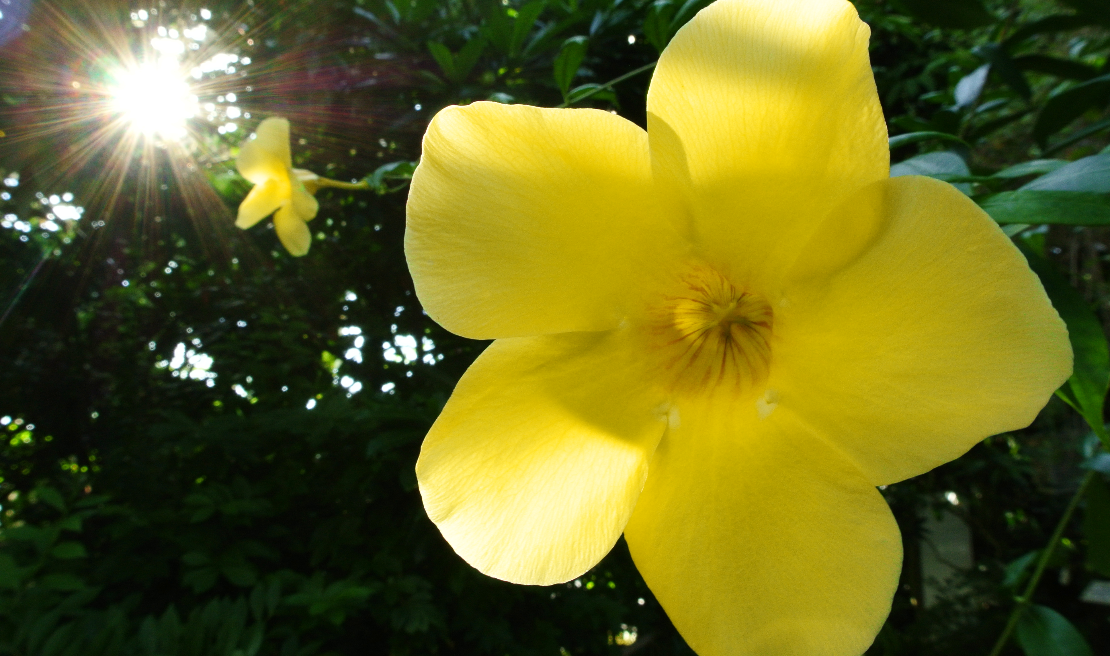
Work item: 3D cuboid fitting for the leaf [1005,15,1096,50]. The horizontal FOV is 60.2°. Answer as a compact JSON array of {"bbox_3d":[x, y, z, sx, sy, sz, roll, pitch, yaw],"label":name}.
[{"bbox_3d":[0.439,-0.263,0.850,0.082,0.027,0.030,-12,0,30],"label":"leaf"}]

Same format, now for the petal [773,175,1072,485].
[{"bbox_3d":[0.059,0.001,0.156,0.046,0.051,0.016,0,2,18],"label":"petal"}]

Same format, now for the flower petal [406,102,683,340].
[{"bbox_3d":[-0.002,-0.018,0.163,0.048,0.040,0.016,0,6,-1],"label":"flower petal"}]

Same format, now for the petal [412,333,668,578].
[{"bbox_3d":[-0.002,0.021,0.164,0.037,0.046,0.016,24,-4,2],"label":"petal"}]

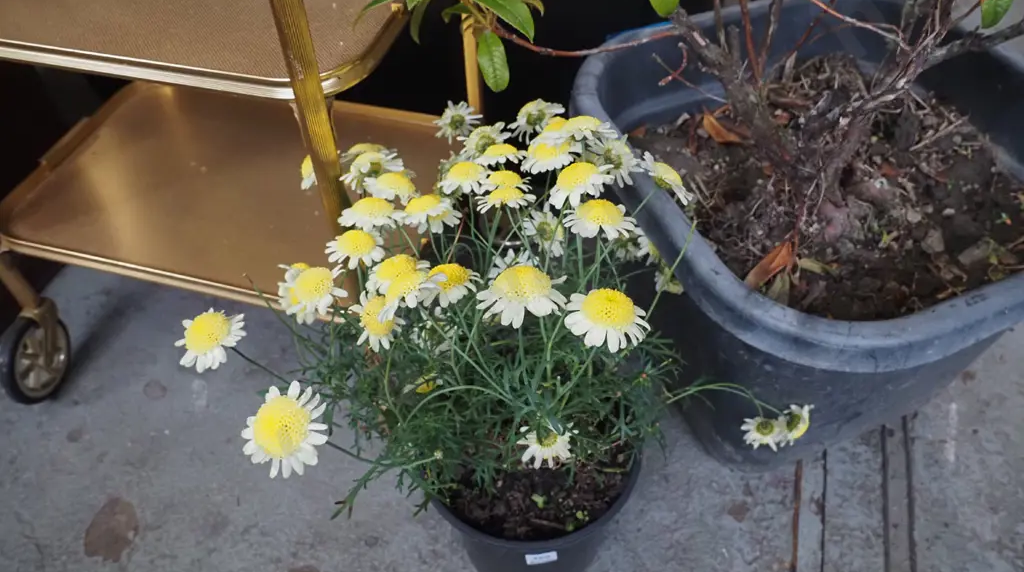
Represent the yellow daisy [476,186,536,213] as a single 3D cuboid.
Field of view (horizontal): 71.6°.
[{"bbox_3d":[-0.005,-0.082,0.675,0.055,0.020,0.055,-3,25,0],"label":"yellow daisy"}]

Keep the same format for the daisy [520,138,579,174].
[{"bbox_3d":[0.036,-0.125,0.680,0.056,0.021,0.056,-13,30,10],"label":"daisy"}]

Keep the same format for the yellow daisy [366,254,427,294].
[{"bbox_3d":[-0.104,-0.009,0.645,0.054,0.022,0.054,-11,36,8],"label":"yellow daisy"}]

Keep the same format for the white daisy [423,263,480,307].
[{"bbox_3d":[-0.055,-0.001,0.645,0.053,0.022,0.053,0,40,-3],"label":"white daisy"}]

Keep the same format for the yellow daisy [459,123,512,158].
[{"bbox_3d":[-0.027,-0.148,0.725,0.055,0.055,0.023,-16,62,-13],"label":"yellow daisy"}]

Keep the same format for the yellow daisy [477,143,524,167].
[{"bbox_3d":[-0.011,-0.132,0.710,0.049,0.019,0.049,-7,27,4],"label":"yellow daisy"}]

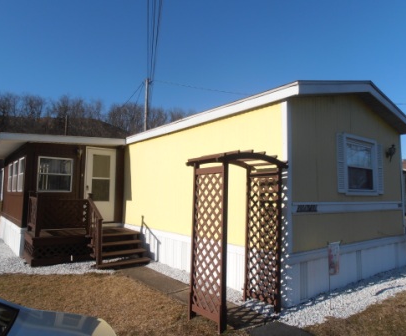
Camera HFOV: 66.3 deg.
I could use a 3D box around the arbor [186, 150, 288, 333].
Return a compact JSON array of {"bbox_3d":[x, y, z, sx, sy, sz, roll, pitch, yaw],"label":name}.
[{"bbox_3d":[0.433,0.844,4.100,1.228,2.102,0.696,5,-7,-38],"label":"arbor"}]

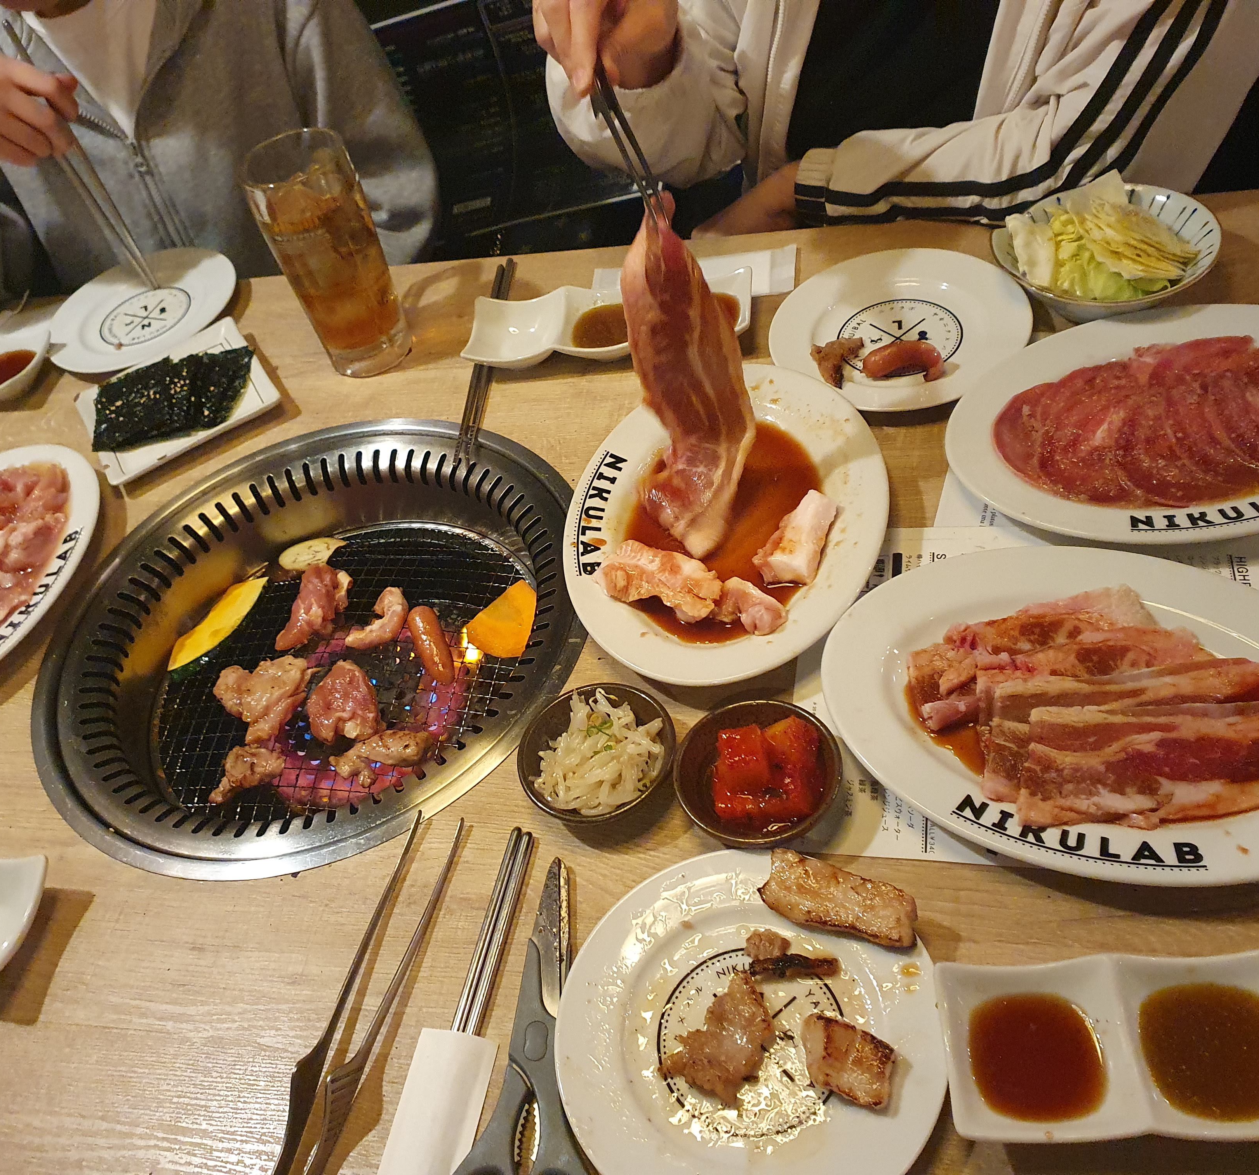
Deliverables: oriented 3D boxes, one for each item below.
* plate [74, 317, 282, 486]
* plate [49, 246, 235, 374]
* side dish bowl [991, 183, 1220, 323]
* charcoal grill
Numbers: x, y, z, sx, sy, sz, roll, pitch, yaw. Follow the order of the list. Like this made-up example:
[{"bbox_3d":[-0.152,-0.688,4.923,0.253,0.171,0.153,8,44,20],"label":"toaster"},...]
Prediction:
[{"bbox_3d":[-0.342,-0.138,0.898,0.134,0.019,0.129,-32,50,-13],"label":"plate"},{"bbox_3d":[-0.407,-0.229,0.995,0.169,0.021,0.169,-7,49,9],"label":"plate"},{"bbox_3d":[0.307,-0.207,0.767,0.131,0.047,0.131,-7,49,9],"label":"side dish bowl"},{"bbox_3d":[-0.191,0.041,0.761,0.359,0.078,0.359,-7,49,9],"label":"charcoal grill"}]

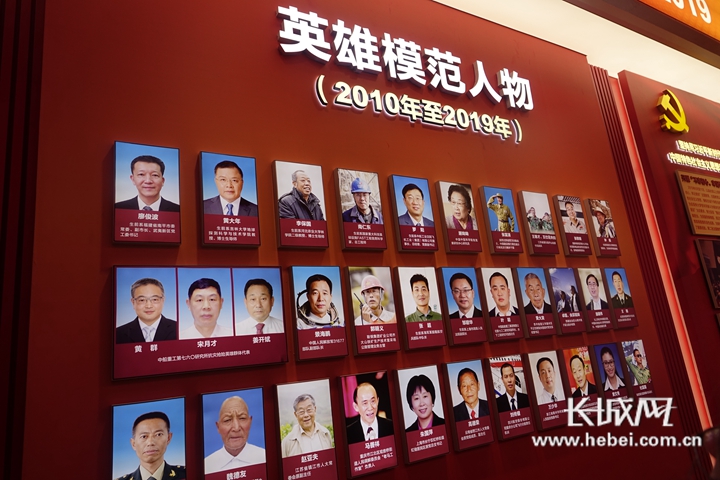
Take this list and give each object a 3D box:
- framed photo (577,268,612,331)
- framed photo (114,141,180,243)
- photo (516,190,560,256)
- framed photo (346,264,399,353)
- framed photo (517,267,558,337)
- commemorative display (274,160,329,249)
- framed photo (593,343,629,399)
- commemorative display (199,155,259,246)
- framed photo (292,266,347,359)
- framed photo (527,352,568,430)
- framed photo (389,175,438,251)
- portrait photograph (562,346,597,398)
[{"bbox_3d":[1.858,0.471,3.809,0.286,0.490,0.036,2,-16,-30],"label":"framed photo"},{"bbox_3d":[-1.204,-0.260,2.733,0.339,0.580,0.048,2,-16,-30],"label":"framed photo"},{"bbox_3d":[1.287,-0.121,3.474,0.273,0.460,0.039,2,-15,-30],"label":"photo"},{"bbox_3d":[0.091,0.474,3.277,0.339,0.580,0.048,2,-16,-30],"label":"framed photo"},{"bbox_3d":[1.263,0.447,3.463,0.286,0.490,0.036,2,-16,-30],"label":"framed photo"},{"bbox_3d":[-0.333,-0.194,2.711,0.286,0.490,0.036,2,-16,-30],"label":"commemorative display"},{"bbox_3d":[1.797,0.986,3.449,0.273,0.460,0.039,2,-15,-30],"label":"framed photo"},{"bbox_3d":[-0.800,-0.244,2.967,0.339,0.580,0.048,2,-16,-30],"label":"commemorative display"},{"bbox_3d":[-0.219,0.389,2.602,0.286,0.490,0.036,2,-16,-30],"label":"framed photo"},{"bbox_3d":[1.293,1.026,3.305,0.286,0.490,0.036,2,-16,-30],"label":"framed photo"},{"bbox_3d":[0.323,-0.158,2.919,0.273,0.460,0.039,2,-15,-30],"label":"framed photo"},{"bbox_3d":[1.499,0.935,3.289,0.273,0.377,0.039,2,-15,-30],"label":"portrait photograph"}]

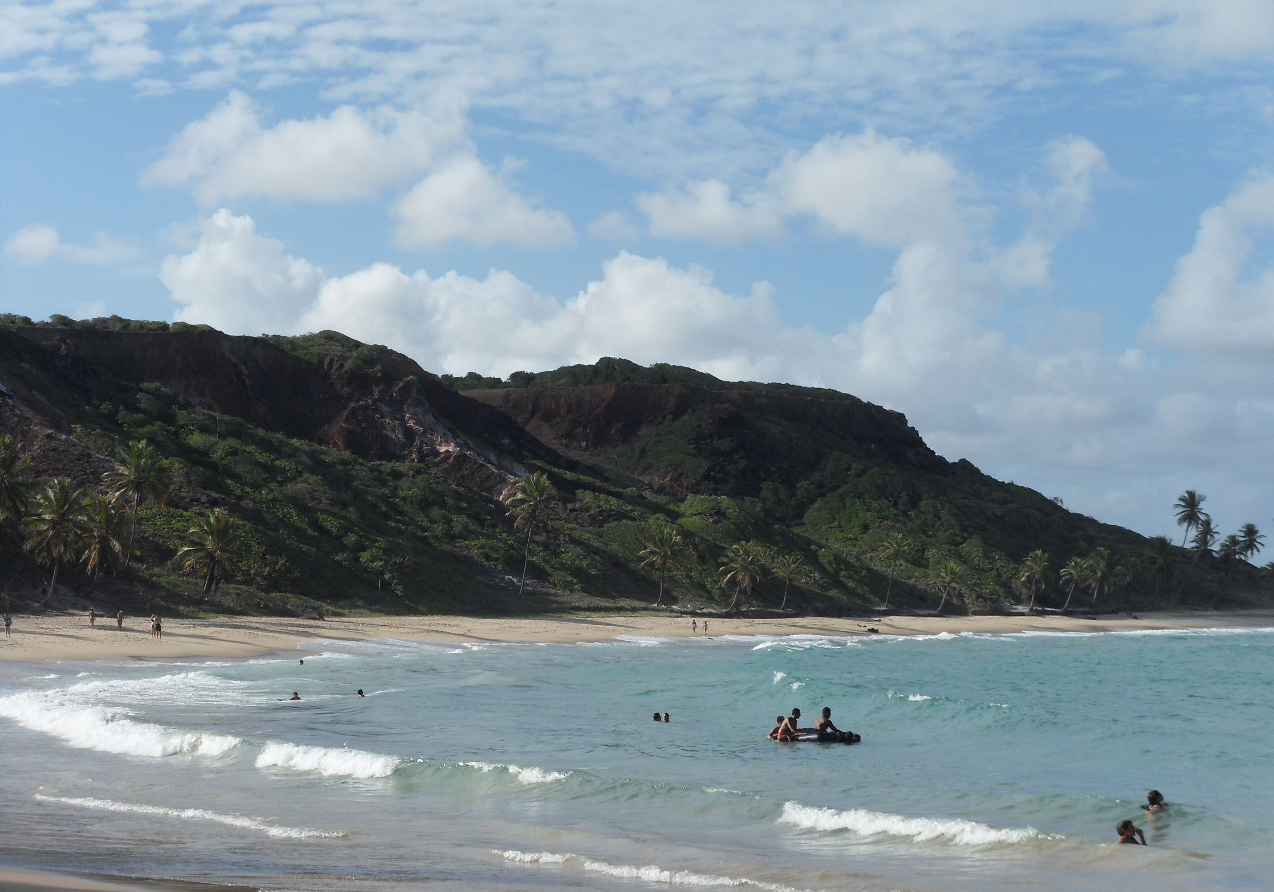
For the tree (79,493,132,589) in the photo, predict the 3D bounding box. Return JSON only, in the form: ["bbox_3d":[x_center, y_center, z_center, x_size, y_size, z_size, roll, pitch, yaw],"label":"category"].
[{"bbox_3d":[-53.081,9.800,298.000,5.170,9.950,5.170,0,-3,0],"label":"tree"}]

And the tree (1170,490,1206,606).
[{"bbox_3d":[105.337,19.412,570.000,6.851,22.266,6.646,0,-3,0],"label":"tree"}]

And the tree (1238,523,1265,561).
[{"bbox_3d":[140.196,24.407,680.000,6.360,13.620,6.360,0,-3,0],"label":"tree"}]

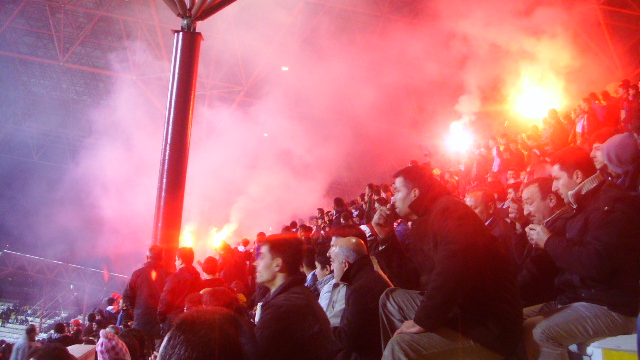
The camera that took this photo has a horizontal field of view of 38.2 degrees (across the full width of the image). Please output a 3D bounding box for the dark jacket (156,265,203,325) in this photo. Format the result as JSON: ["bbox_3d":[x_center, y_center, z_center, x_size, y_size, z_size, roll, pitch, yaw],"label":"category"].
[{"bbox_3d":[-1.494,1.269,9.900,0.520,0.720,0.350,9,-9,-33],"label":"dark jacket"}]

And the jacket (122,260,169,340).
[{"bbox_3d":[-1.900,1.332,10.300,0.560,0.840,0.350,9,-9,-30],"label":"jacket"}]

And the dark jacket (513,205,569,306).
[{"bbox_3d":[1.109,0.365,4.300,0.480,0.560,0.520,4,-7,1],"label":"dark jacket"}]

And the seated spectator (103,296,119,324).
[{"bbox_3d":[-3.853,2.694,17.000,0.600,1.150,0.500,-3,-11,45],"label":"seated spectator"}]

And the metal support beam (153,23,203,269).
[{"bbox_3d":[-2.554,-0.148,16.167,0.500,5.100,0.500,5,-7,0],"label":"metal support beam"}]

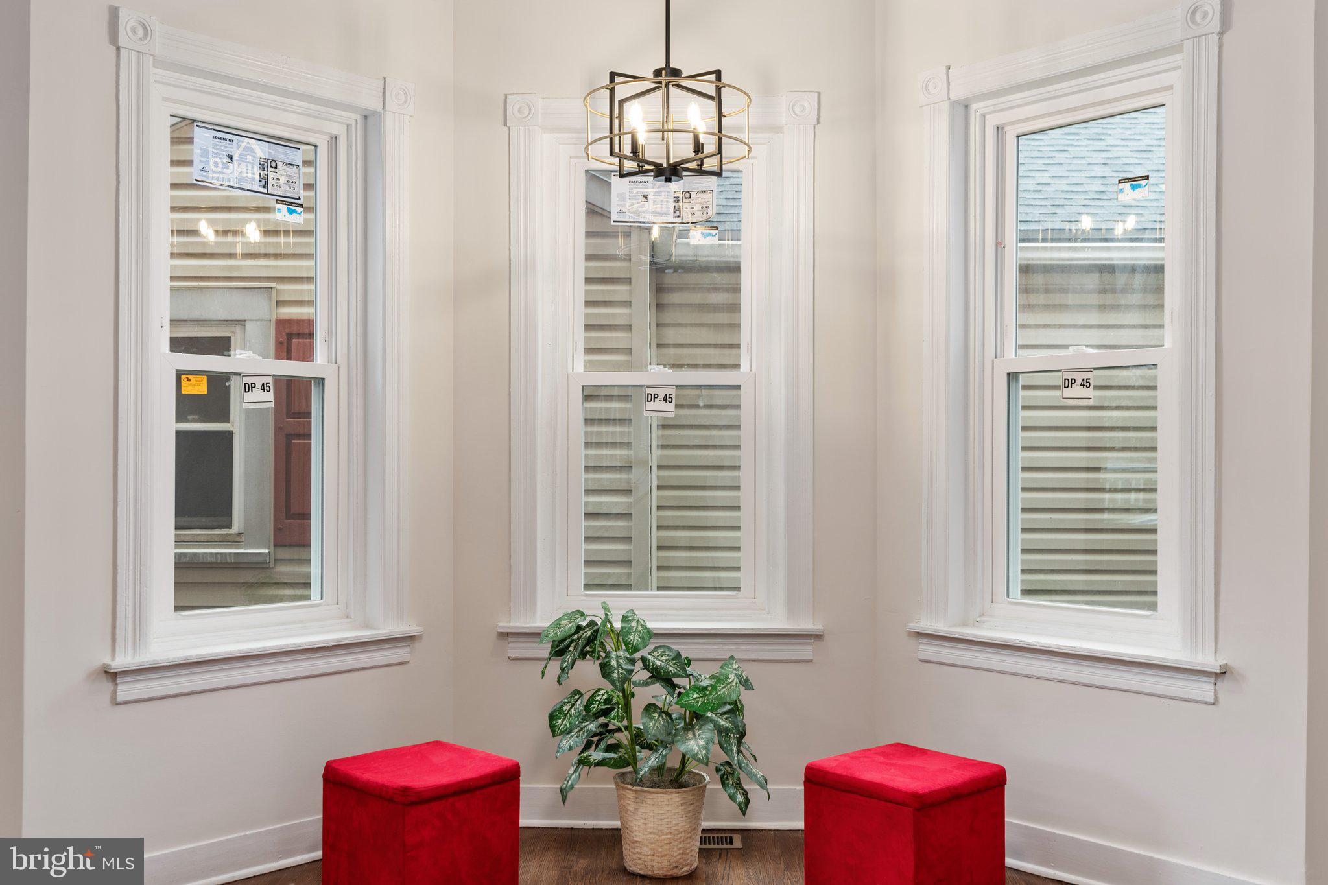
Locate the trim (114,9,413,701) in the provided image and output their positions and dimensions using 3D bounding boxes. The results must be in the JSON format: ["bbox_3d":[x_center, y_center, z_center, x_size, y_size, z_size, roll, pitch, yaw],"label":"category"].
[{"bbox_3d":[-1.120,-0.220,3.700,0.140,1.810,0.970,0,0,43],"label":"trim"}]

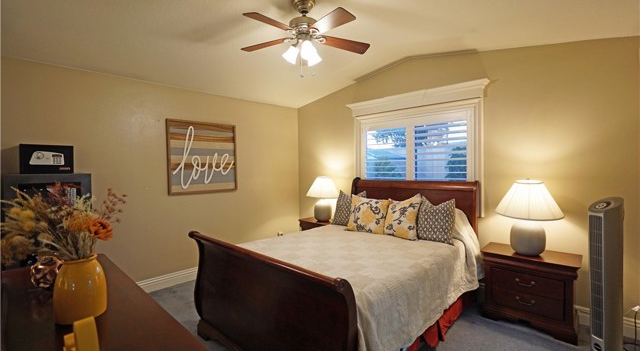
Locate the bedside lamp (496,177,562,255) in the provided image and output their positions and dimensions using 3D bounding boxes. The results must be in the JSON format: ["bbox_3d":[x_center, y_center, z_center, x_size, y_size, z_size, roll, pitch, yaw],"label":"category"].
[{"bbox_3d":[1.840,0.367,2.512,0.485,0.670,0.485,1,3,42],"label":"bedside lamp"}]

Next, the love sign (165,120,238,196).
[{"bbox_3d":[-1.486,-0.235,3.696,0.035,0.911,0.905,1,3,44],"label":"love sign"}]

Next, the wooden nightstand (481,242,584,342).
[{"bbox_3d":[1.880,1.012,2.555,0.680,0.620,0.390,1,3,42],"label":"wooden nightstand"}]

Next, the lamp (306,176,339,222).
[{"bbox_3d":[0.050,0.345,4.181,0.475,0.660,0.475,-1,2,0],"label":"lamp"}]

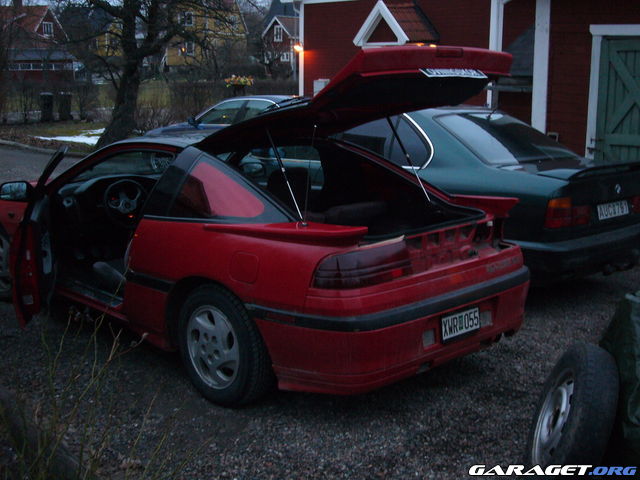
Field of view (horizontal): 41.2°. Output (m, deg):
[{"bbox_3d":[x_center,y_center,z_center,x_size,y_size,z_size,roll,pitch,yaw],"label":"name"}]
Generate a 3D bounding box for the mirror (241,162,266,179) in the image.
[{"bbox_3d":[-0.520,-0.543,6.614,0.190,0.130,0.110,-9,14,-43],"label":"mirror"}]

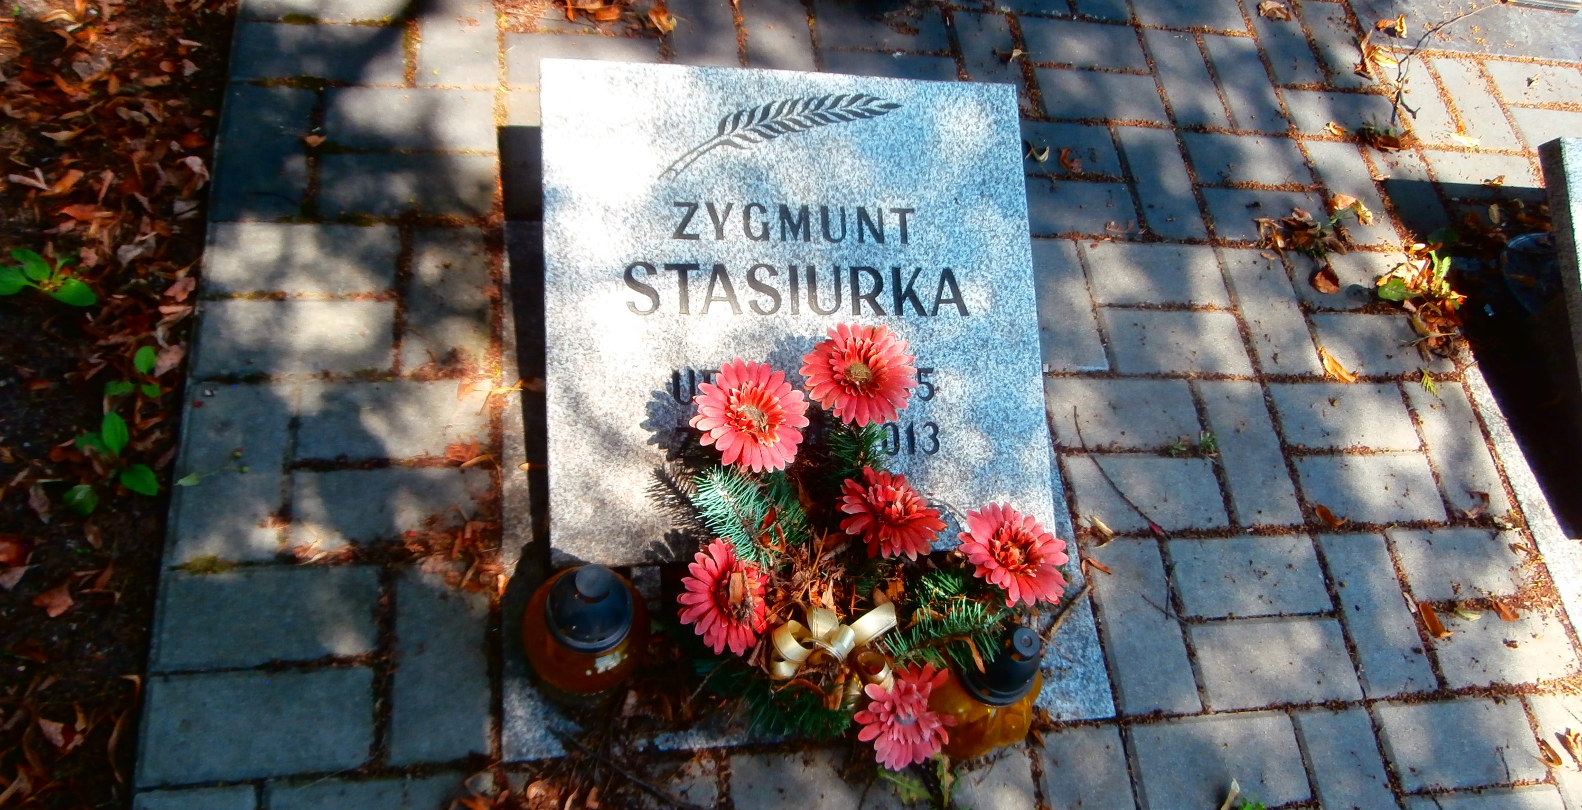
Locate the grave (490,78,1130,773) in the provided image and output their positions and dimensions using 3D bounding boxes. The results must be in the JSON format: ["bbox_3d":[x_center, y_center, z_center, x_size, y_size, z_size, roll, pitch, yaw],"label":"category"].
[{"bbox_3d":[0.020,-0.014,1.159,0.613,0.231,0.647,-1,62,-12],"label":"grave"}]

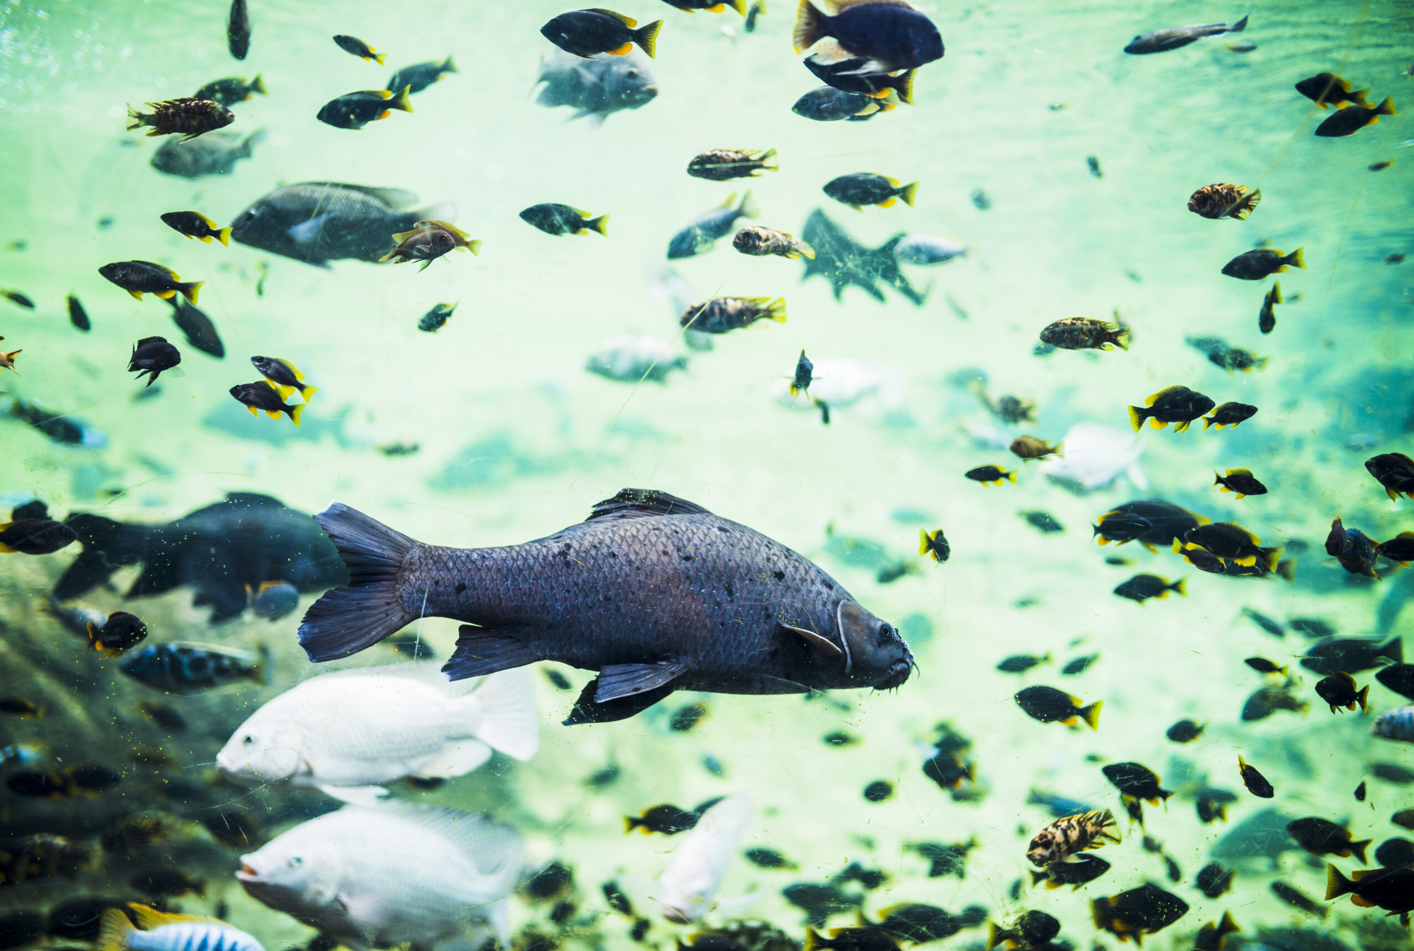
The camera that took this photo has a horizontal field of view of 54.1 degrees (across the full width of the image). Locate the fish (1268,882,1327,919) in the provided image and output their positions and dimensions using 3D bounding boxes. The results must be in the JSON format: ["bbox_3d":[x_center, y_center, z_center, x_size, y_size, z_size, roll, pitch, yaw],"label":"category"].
[{"bbox_3d":[0.809,0.581,1.900,0.085,0.032,0.018,29,10,12],"label":"fish"}]

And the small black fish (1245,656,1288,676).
[{"bbox_3d":[0.848,0.288,2.100,0.069,0.026,0.014,13,5,6],"label":"small black fish"}]

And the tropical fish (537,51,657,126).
[{"bbox_3d":[-0.190,-0.674,2.400,0.250,0.115,0.055,10,6,38],"label":"tropical fish"}]

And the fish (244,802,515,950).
[{"bbox_3d":[-0.329,0.408,1.400,0.285,0.145,0.060,4,-1,-12],"label":"fish"}]

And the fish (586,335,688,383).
[{"bbox_3d":[-0.148,-0.243,2.900,0.220,0.098,0.045,-1,4,-6],"label":"fish"}]

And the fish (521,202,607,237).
[{"bbox_3d":[-0.191,-0.341,1.850,0.115,0.041,0.020,4,0,-5],"label":"fish"}]

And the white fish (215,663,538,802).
[{"bbox_3d":[-0.334,0.260,1.400,0.318,0.125,0.055,-4,0,-5],"label":"white fish"}]

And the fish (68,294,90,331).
[{"bbox_3d":[-0.951,-0.247,2.100,0.030,0.066,0.016,-35,-18,33],"label":"fish"}]

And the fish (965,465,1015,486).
[{"bbox_3d":[0.491,0.001,2.400,0.085,0.035,0.017,0,0,-5],"label":"fish"}]

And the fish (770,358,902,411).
[{"bbox_3d":[0.290,-0.203,3.100,0.300,0.115,0.050,-3,0,-5],"label":"fish"}]

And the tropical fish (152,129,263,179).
[{"bbox_3d":[-0.917,-0.601,2.550,0.215,0.092,0.040,-12,7,-18],"label":"tropical fish"}]

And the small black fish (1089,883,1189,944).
[{"bbox_3d":[0.468,0.473,1.500,0.112,0.060,0.026,-3,5,-26],"label":"small black fish"}]

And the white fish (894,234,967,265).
[{"bbox_3d":[0.437,-0.439,2.700,0.145,0.055,0.030,0,0,-10],"label":"white fish"}]

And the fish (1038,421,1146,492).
[{"bbox_3d":[0.847,-0.038,3.050,0.270,0.135,0.055,-11,4,-20],"label":"fish"}]

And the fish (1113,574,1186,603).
[{"bbox_3d":[0.574,0.146,1.800,0.092,0.038,0.019,-3,4,-6],"label":"fish"}]

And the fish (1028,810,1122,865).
[{"bbox_3d":[0.383,0.378,1.450,0.112,0.045,0.024,-21,12,-24],"label":"fish"}]

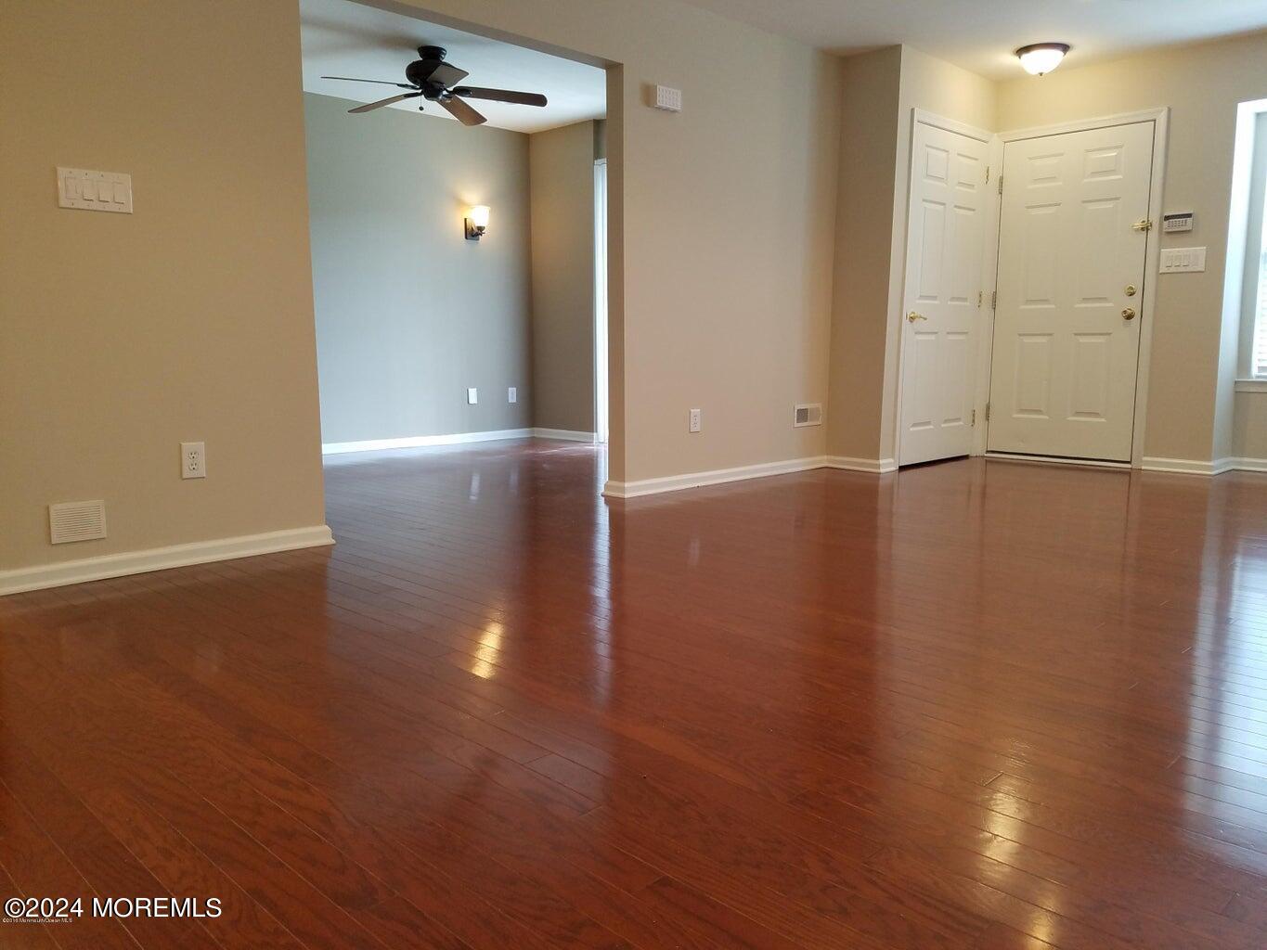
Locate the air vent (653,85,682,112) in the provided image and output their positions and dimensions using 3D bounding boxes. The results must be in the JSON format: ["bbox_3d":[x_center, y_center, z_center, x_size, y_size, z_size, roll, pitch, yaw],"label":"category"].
[{"bbox_3d":[0.167,-1.844,4.664,0.168,0.096,0.042,-8,11,-44],"label":"air vent"}]

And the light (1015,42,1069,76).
[{"bbox_3d":[2.358,-2.378,5.490,0.286,0.142,0.286,-8,11,-44],"label":"light"}]

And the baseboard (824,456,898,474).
[{"bbox_3d":[1.393,-0.076,5.848,0.180,0.073,0.408,-8,11,-44],"label":"baseboard"}]

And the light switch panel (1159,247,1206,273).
[{"bbox_3d":[3.197,-1.249,5.538,0.009,0.132,0.230,-8,11,-44],"label":"light switch panel"}]

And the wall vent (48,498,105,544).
[{"bbox_3d":[-1.777,0.150,3.050,0.153,0.126,0.012,-8,11,-44],"label":"wall vent"}]

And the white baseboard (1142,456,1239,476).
[{"bbox_3d":[3.370,-0.070,5.787,0.400,0.074,0.388,-8,11,-44],"label":"white baseboard"}]

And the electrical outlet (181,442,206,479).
[{"bbox_3d":[-1.517,-0.049,3.281,0.076,0.122,0.009,-8,11,-44],"label":"electrical outlet"}]

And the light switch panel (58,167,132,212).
[{"bbox_3d":[-1.691,-0.894,2.995,0.205,0.121,0.009,-8,11,-44],"label":"light switch panel"}]

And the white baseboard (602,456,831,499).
[{"bbox_3d":[0.533,-0.011,5.379,1.754,0.073,0.150,-8,11,-44],"label":"white baseboard"}]

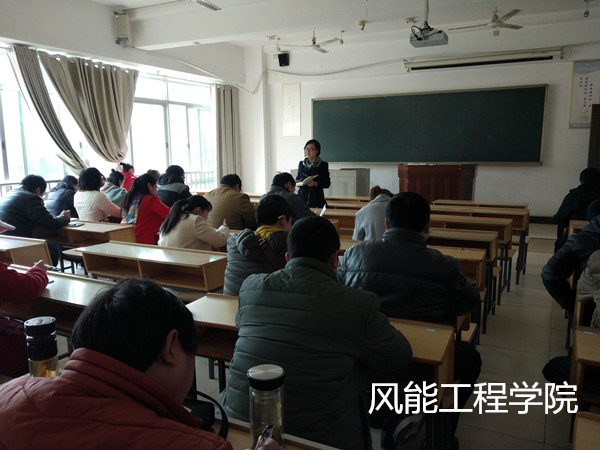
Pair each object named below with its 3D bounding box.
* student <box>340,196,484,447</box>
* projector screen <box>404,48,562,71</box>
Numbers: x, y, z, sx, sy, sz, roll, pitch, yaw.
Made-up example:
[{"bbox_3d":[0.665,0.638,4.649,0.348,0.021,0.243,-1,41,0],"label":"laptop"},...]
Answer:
[{"bbox_3d":[0.506,0.469,2.336,0.660,1.280,0.670,4,10,28],"label":"student"},{"bbox_3d":[3.065,-2.821,8.338,2.548,0.129,0.122,4,10,28],"label":"projector screen"}]

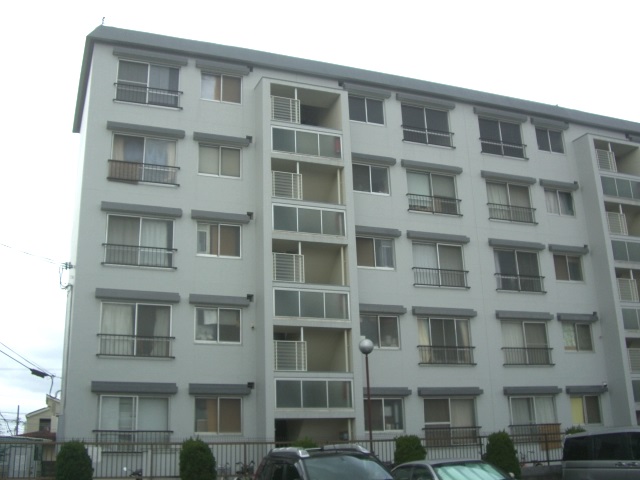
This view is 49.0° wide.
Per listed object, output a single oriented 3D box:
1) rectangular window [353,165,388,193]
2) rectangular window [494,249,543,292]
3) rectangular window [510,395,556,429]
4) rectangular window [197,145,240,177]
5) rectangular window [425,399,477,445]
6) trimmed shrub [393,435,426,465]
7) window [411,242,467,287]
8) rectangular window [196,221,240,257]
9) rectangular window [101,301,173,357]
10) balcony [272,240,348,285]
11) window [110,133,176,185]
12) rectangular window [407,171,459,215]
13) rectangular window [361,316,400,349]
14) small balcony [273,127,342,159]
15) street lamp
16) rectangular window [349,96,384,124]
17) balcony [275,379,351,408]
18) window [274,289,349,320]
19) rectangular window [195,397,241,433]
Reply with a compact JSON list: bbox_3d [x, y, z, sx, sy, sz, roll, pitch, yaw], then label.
[{"bbox_3d":[1.815,-2.097,24.517,1.370,1.031,0.100,5,-18,-21],"label":"rectangular window"},{"bbox_3d":[7.221,1.136,25.497,2.030,1.563,0.150,5,-18,-21],"label":"rectangular window"},{"bbox_3d":[7.589,6.317,24.729,2.026,1.528,0.200,5,-18,-21],"label":"rectangular window"},{"bbox_3d":[-3.240,-2.570,22.899,1.416,1.054,0.150,5,-17,-22],"label":"rectangular window"},{"bbox_3d":[4.421,6.098,23.584,2.060,1.550,0.180,5,-17,-22],"label":"rectangular window"},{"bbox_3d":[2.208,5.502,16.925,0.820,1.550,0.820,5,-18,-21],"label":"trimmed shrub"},{"bbox_3d":[4.165,0.882,24.551,2.019,1.558,0.100,5,-18,-21],"label":"window"},{"bbox_3d":[-3.156,0.025,22.158,1.416,1.054,0.150,5,-17,-22],"label":"rectangular window"},{"bbox_3d":[-5.309,2.637,20.412,2.070,1.590,0.180,5,-17,-22],"label":"rectangular window"},{"bbox_3d":[-0.422,0.841,22.217,2.531,1.370,0.900,5,-18,-21],"label":"balcony"},{"bbox_3d":[-5.365,-2.442,21.507,2.010,1.563,0.150,5,-18,-21],"label":"window"},{"bbox_3d":[4.059,-1.649,25.086,2.050,1.563,0.150,5,-18,-21],"label":"rectangular window"},{"bbox_3d":[1.975,2.975,22.987,1.370,1.031,0.100,5,-18,-21],"label":"rectangular window"},{"bbox_3d":[-0.530,-3.123,23.609,2.527,0.886,0.700,5,-18,-21],"label":"small balcony"},{"bbox_3d":[1.243,4.415,17.335,0.375,3.941,0.375,5,-17,-22],"label":"street lamp"},{"bbox_3d":[1.723,-4.613,25.091,1.380,1.038,0.150,5,-18,-21],"label":"rectangular window"},{"bbox_3d":[-0.176,4.562,20.724,2.459,0.890,0.150,5,-18,-21],"label":"balcony"},{"bbox_3d":[-0.251,2.036,21.852,2.540,0.900,0.150,5,-17,-22],"label":"window"},{"bbox_3d":[-2.982,5.183,20.732,1.426,1.080,0.150,5,-18,-21],"label":"rectangular window"}]

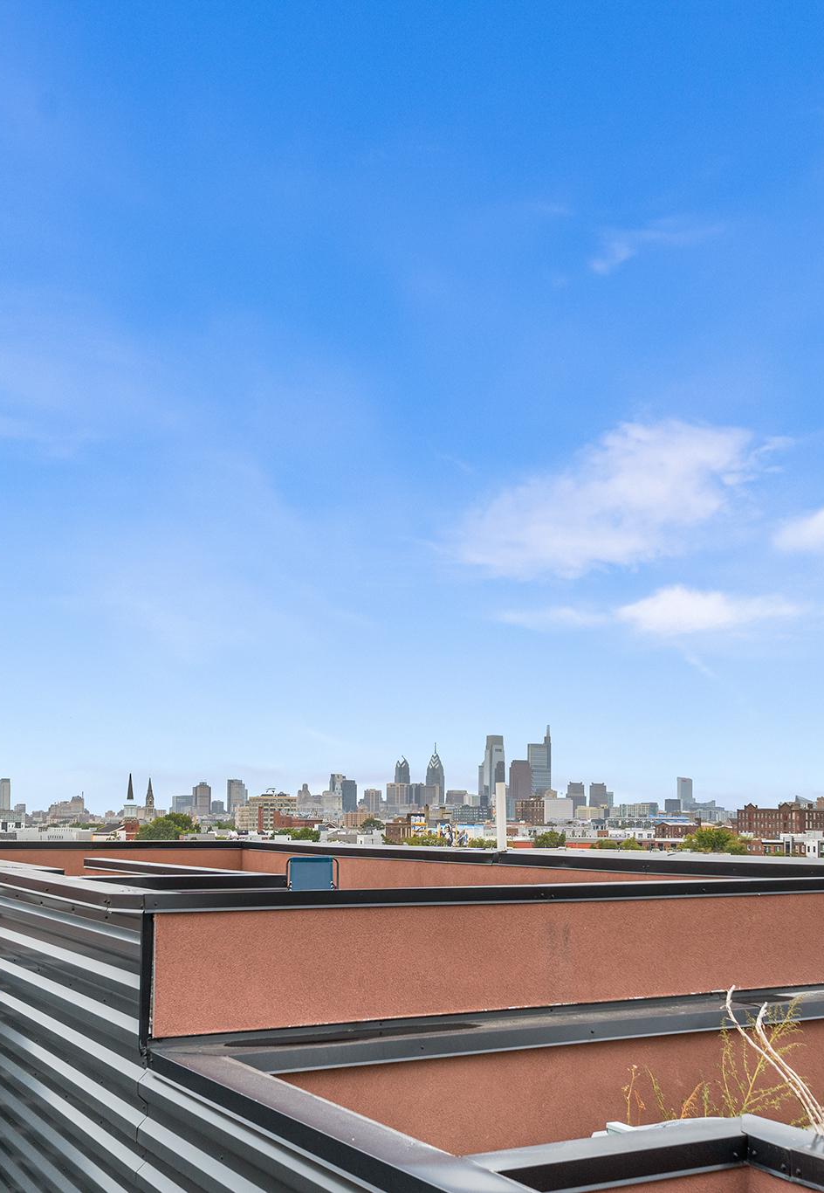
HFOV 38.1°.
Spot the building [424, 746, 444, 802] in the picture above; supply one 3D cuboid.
[{"bbox_3d":[77.760,618.020,3880.320,44.000,286.000,44.000,5,-12,-26],"label":"building"}]

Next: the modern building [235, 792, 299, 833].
[{"bbox_3d":[-120.770,185.410,995.710,44.000,43.000,36.000,5,-12,-26],"label":"modern building"}]

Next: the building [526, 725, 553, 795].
[{"bbox_3d":[402.520,577.800,3795.220,57.000,340.000,46.000,5,-12,-26],"label":"building"}]

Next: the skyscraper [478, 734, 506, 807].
[{"bbox_3d":[257.640,581.240,3726.150,50.000,297.000,46.000,5,-12,-26],"label":"skyscraper"}]

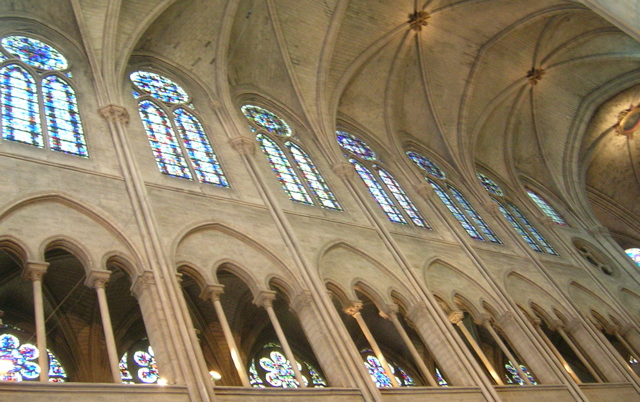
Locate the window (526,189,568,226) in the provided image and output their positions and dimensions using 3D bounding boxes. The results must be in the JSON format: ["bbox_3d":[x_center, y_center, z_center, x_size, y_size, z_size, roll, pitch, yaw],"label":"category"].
[{"bbox_3d":[15.981,0.454,46.148,1.900,3.700,0.250,12,-57,-36],"label":"window"}]

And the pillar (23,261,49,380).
[{"bbox_3d":[-6.958,3.064,16.039,0.620,3.750,0.620,12,-57,-36],"label":"pillar"}]

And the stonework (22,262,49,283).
[{"bbox_3d":[-7.672,1.930,17.443,0.550,0.500,0.550,12,-57,-37],"label":"stonework"}]

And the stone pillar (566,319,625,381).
[{"bbox_3d":[13.178,7.360,31.318,0.950,3.900,0.850,12,-57,-36],"label":"stone pillar"}]

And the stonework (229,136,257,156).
[{"bbox_3d":[-3.397,-2.435,28.698,1.050,0.800,0.700,12,-57,-36],"label":"stonework"}]

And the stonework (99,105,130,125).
[{"bbox_3d":[-7.969,-3.310,25.093,1.050,0.550,0.600,12,-57,-37],"label":"stonework"}]

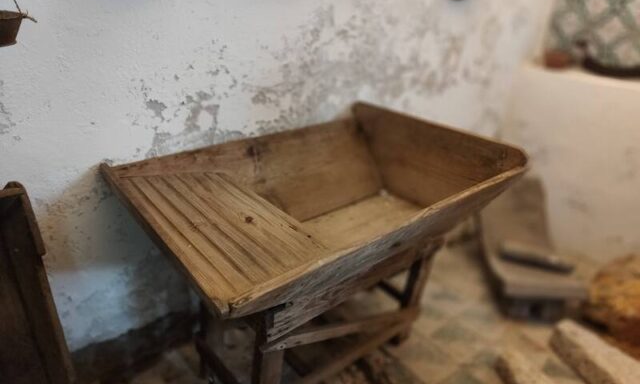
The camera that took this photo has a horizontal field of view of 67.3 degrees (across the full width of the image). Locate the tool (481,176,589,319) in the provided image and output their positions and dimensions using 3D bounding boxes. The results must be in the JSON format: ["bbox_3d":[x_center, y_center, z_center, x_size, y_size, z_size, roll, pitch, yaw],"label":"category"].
[{"bbox_3d":[0.951,0.245,2.259,0.381,0.452,0.552,3,25,-9],"label":"tool"}]

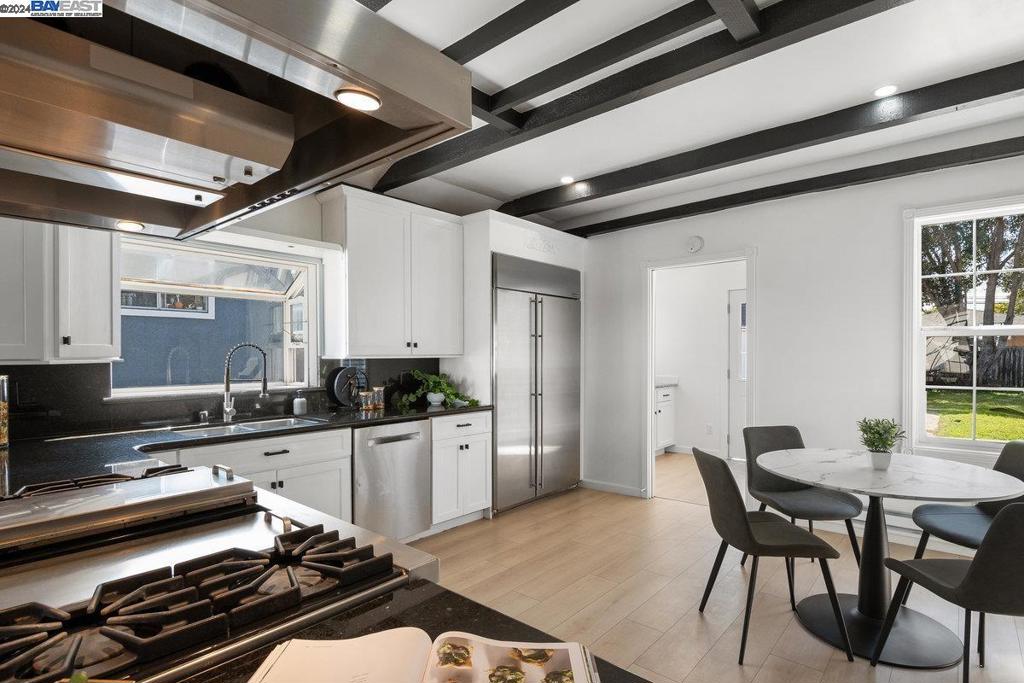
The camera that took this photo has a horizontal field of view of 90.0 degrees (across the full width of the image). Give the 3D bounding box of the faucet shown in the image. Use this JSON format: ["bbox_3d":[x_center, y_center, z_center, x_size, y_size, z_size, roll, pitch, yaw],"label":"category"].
[{"bbox_3d":[-1.585,0.252,3.030,0.285,0.475,0.100,0,-1,5],"label":"faucet"}]

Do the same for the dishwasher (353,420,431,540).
[{"bbox_3d":[-0.985,0.941,3.540,0.610,0.810,0.610,-1,-1,41],"label":"dishwasher"}]

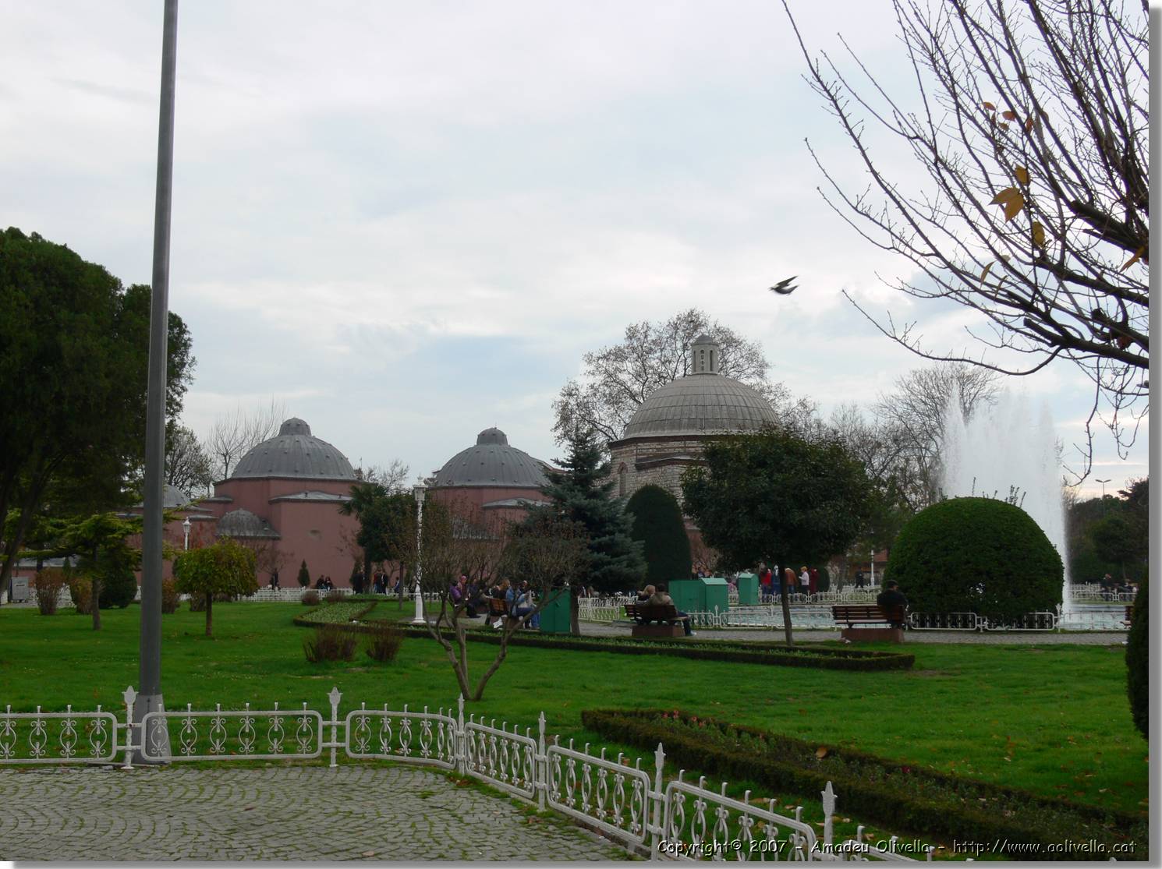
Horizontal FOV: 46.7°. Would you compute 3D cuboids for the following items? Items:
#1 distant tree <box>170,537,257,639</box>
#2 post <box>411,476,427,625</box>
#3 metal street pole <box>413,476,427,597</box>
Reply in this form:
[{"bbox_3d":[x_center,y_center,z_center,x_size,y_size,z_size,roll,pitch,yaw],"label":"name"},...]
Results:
[{"bbox_3d":[-8.795,3.666,32.296,2.030,2.373,2.000,0,-6,0],"label":"distant tree"},{"bbox_3d":[-4.244,3.056,35.481,0.380,3.900,0.380,0,-5,0],"label":"post"},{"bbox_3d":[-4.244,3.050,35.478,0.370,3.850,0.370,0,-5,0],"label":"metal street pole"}]

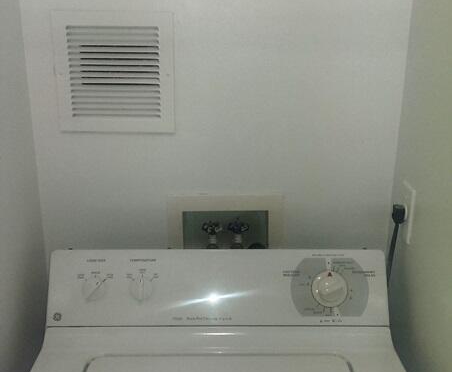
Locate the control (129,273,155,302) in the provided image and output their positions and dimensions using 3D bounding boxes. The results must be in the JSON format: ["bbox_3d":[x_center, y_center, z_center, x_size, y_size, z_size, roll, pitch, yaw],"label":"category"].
[{"bbox_3d":[-0.169,0.205,1.191,0.050,0.056,0.024,0,-6,-1],"label":"control"}]

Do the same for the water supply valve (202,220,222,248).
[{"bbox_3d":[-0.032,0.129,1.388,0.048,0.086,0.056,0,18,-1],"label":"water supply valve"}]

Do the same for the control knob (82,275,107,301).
[{"bbox_3d":[-0.263,0.204,1.190,0.048,0.052,0.024,0,-6,-1],"label":"control knob"}]

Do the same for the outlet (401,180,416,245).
[{"bbox_3d":[0.372,0.054,1.228,0.008,0.115,0.071,0,18,-1],"label":"outlet"}]

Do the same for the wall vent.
[{"bbox_3d":[-0.230,-0.231,1.233,0.248,0.248,0.014,0,18,-1],"label":"wall vent"}]

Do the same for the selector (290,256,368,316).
[{"bbox_3d":[0.212,0.204,1.191,0.159,0.119,0.034,0,-6,-1],"label":"selector"}]

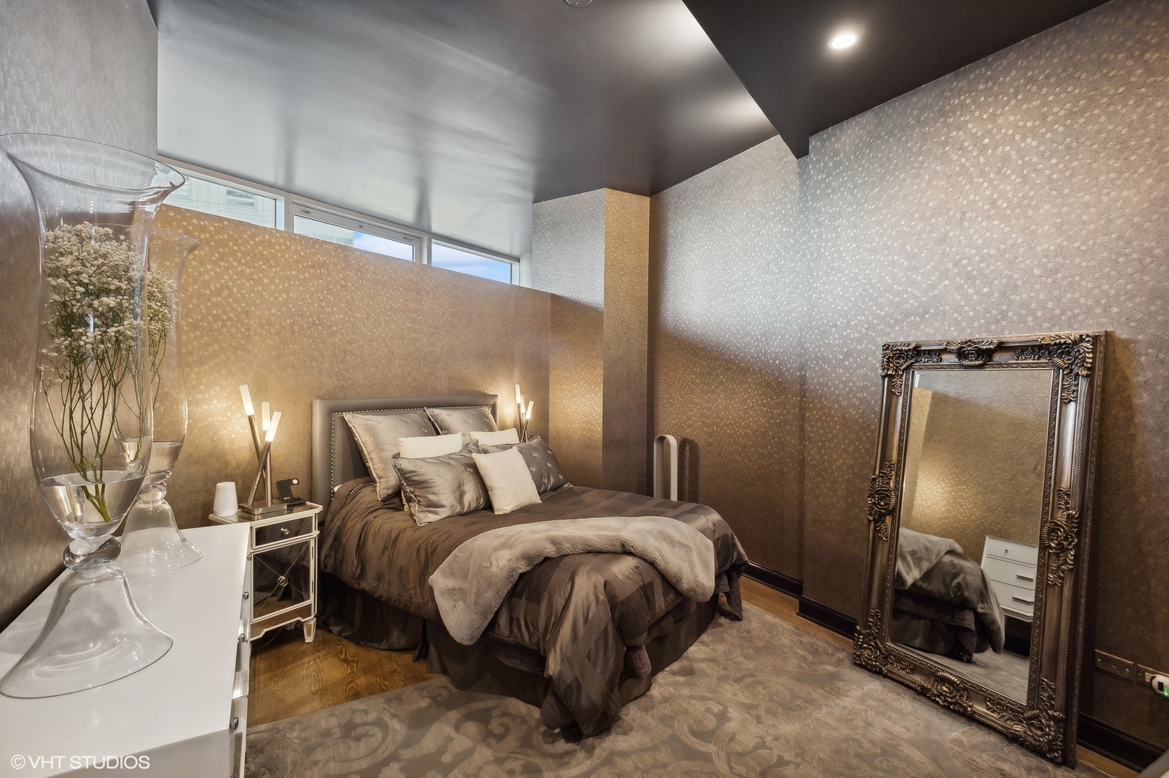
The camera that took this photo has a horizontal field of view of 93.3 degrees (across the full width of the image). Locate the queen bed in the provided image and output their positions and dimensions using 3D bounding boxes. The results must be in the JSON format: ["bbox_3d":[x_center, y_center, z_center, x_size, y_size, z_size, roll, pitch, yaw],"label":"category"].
[{"bbox_3d":[-0.324,0.754,3.453,2.190,1.348,1.751,1,1,33],"label":"queen bed"}]

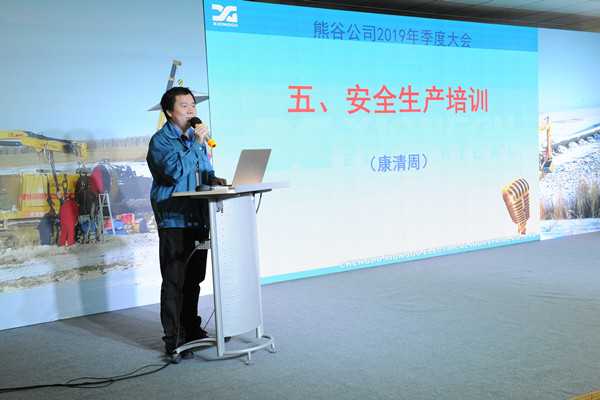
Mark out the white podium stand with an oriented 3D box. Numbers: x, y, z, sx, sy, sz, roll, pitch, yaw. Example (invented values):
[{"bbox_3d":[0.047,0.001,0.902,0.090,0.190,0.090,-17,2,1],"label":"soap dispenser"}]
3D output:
[{"bbox_3d":[-0.438,0.442,4.666,0.510,1.090,0.580,0,5,30],"label":"white podium stand"}]

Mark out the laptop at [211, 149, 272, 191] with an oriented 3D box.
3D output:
[{"bbox_3d":[-0.398,-0.194,4.593,0.300,0.245,0.355,0,5,27],"label":"laptop"}]

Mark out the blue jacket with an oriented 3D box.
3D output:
[{"bbox_3d":[-0.766,-0.152,4.739,0.380,0.690,0.490,0,5,32],"label":"blue jacket"}]

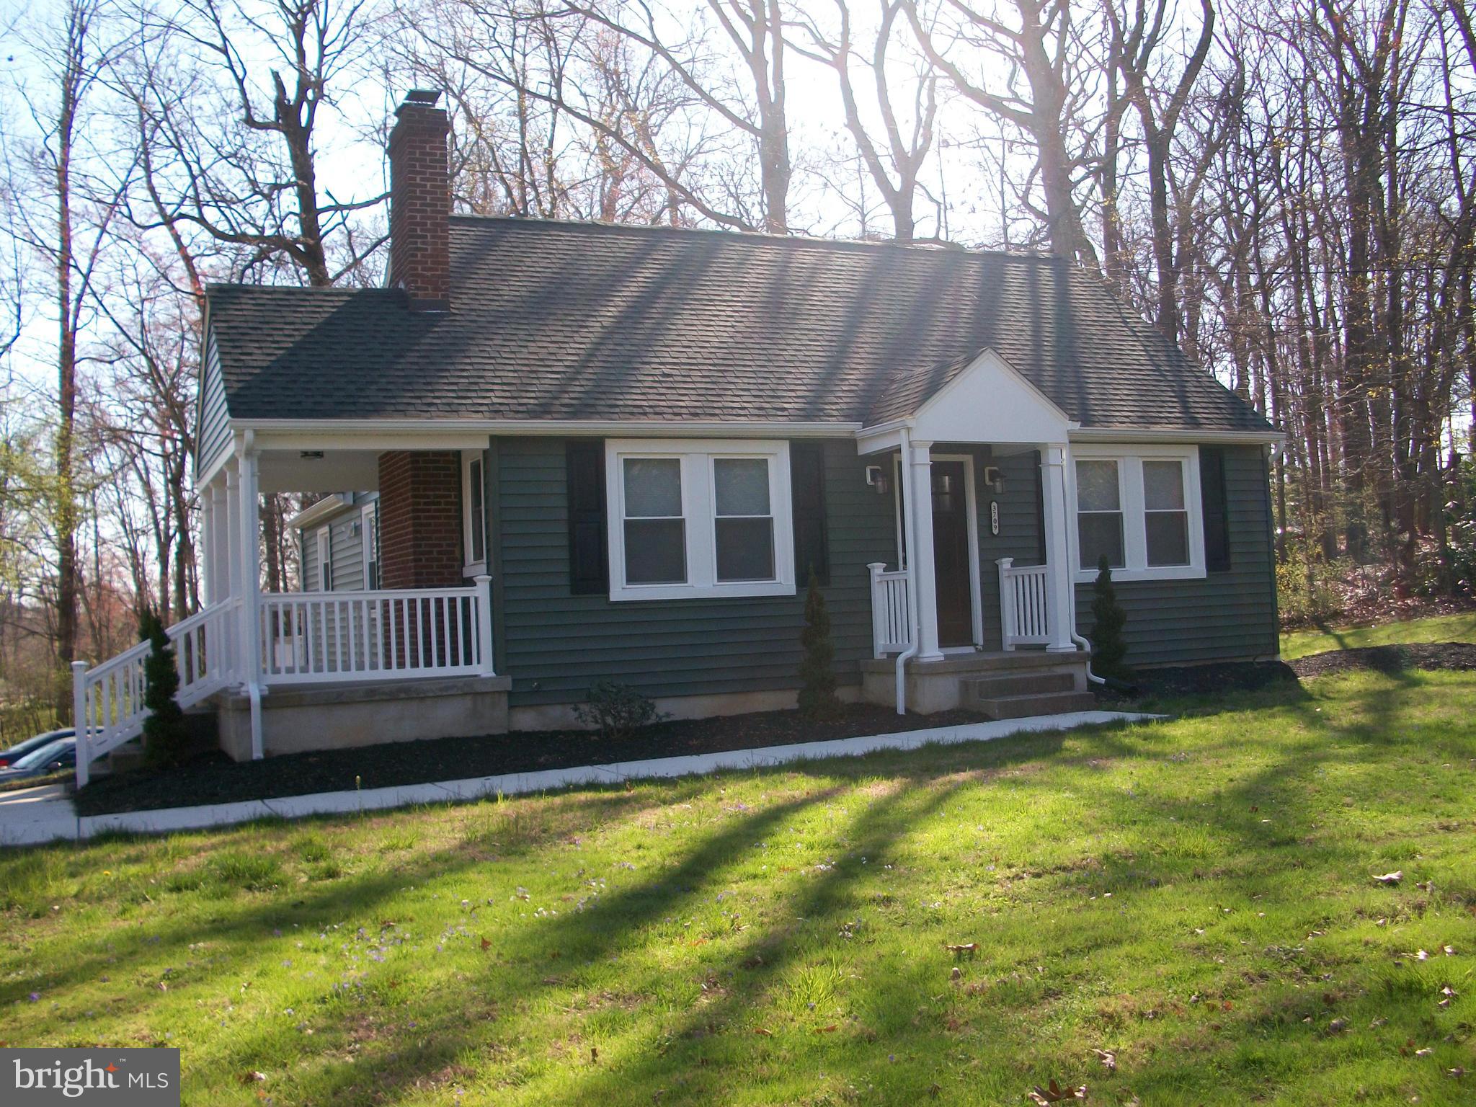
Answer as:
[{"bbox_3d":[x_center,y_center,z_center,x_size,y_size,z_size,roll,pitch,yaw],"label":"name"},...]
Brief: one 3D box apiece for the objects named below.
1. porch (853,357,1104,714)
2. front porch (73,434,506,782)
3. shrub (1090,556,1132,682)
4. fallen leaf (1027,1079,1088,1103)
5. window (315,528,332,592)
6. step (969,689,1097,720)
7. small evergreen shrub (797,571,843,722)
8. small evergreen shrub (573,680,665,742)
[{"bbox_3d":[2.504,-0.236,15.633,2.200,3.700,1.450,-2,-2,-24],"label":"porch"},{"bbox_3d":[-4.789,0.595,15.379,3.800,3.100,4.400,-2,-2,-24],"label":"front porch"},{"bbox_3d":[4.082,0.714,16.512,0.460,1.367,0.460,-2,-2,-24],"label":"shrub"},{"bbox_3d":[0.908,1.538,4.248,0.160,0.050,0.110,-2,-2,-24],"label":"fallen leaf"},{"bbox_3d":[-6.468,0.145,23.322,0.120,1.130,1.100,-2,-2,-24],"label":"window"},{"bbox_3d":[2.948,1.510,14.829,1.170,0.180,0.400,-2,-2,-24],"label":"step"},{"bbox_3d":[0.796,0.893,15.001,0.450,1.476,0.450,-2,-2,0],"label":"small evergreen shrub"},{"bbox_3d":[-1.111,1.461,14.135,0.840,0.516,0.750,-2,-2,-24],"label":"small evergreen shrub"}]

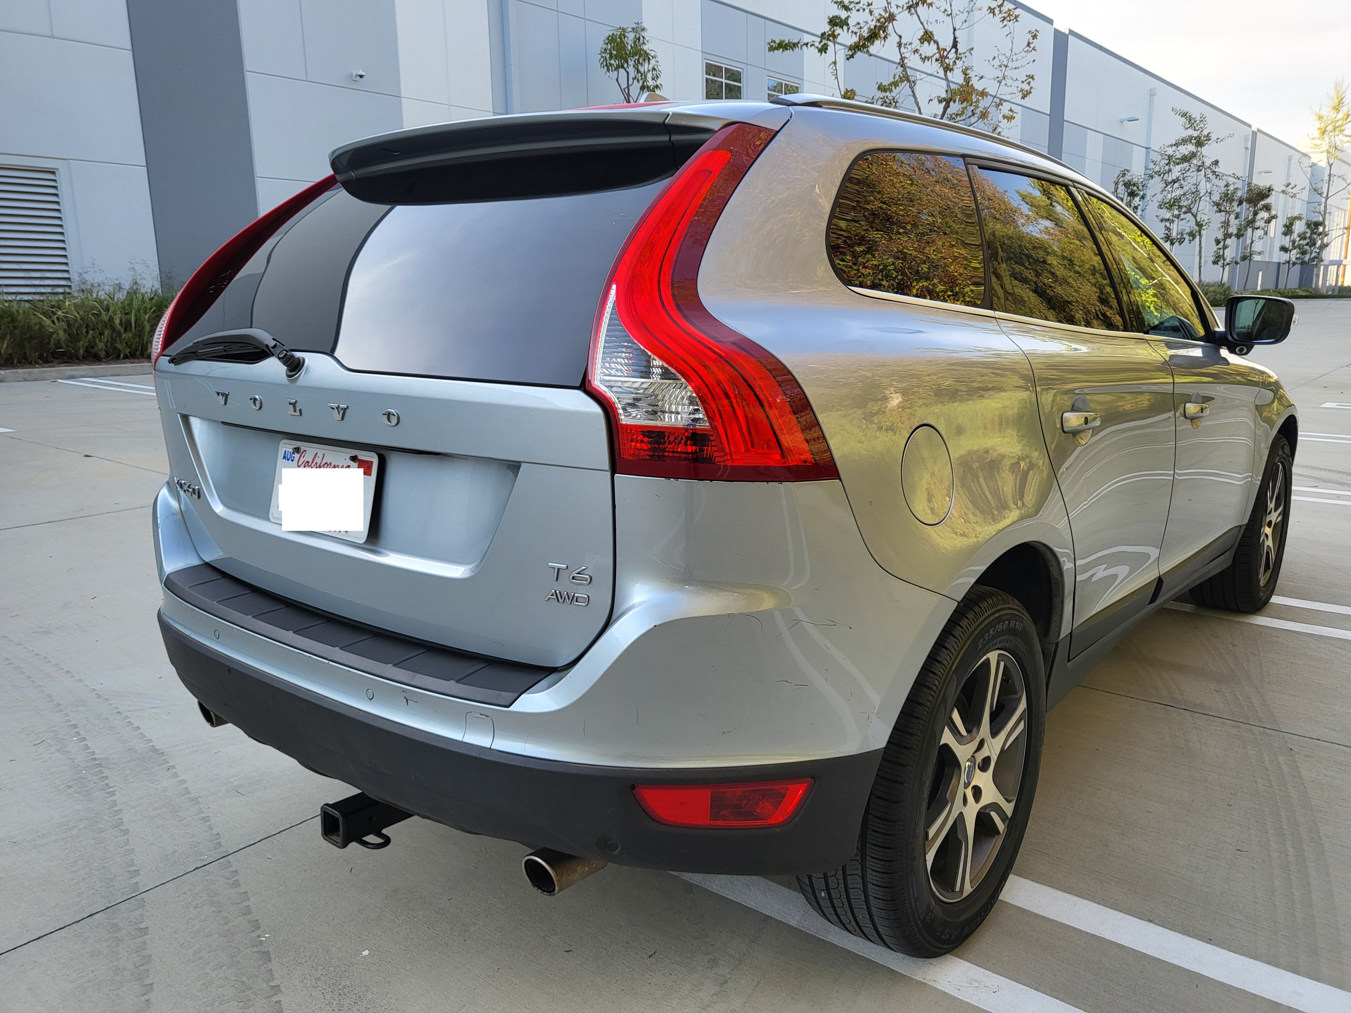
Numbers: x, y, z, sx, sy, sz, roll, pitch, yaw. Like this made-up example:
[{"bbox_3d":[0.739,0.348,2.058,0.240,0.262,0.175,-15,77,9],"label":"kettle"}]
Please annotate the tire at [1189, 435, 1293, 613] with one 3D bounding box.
[{"bbox_3d":[2.288,0.054,4.095,0.240,0.730,0.730,9,15,39],"label":"tire"}]

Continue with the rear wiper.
[{"bbox_3d":[-0.819,-0.286,1.856,0.535,0.085,0.075,9,15,39],"label":"rear wiper"}]

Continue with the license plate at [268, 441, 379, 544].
[{"bbox_3d":[-0.621,-0.030,1.778,0.305,0.152,0.015,9,1,39],"label":"license plate"}]

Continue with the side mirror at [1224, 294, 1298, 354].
[{"bbox_3d":[1.819,-0.561,3.149,0.205,0.182,0.140,9,15,39],"label":"side mirror"}]

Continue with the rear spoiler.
[{"bbox_3d":[-0.367,-0.665,1.968,1.160,0.165,0.310,9,15,39],"label":"rear spoiler"}]

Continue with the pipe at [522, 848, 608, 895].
[{"bbox_3d":[-0.159,0.557,1.623,0.078,0.078,0.165,9,15,39],"label":"pipe"}]

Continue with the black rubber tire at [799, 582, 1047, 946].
[{"bbox_3d":[0.507,0.497,2.016,0.240,0.730,0.730,9,15,39],"label":"black rubber tire"}]

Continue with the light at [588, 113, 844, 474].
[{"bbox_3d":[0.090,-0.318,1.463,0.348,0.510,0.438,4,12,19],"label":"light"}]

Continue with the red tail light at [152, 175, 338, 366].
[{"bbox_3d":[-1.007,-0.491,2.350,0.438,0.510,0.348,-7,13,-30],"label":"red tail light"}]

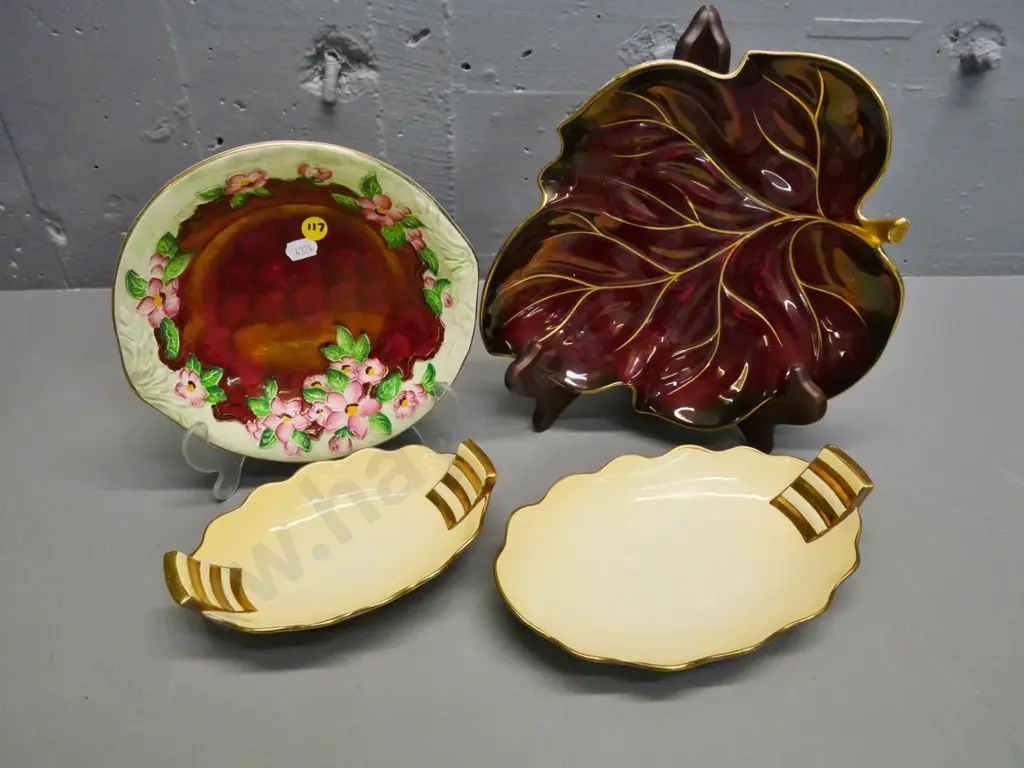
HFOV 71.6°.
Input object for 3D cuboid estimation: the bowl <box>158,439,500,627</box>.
[{"bbox_3d":[-0.100,0.096,0.437,0.194,0.049,0.134,-19,40,-25],"label":"bowl"}]

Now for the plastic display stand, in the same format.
[{"bbox_3d":[-0.145,-0.023,0.514,0.187,0.150,0.140,-11,38,-16],"label":"plastic display stand"}]

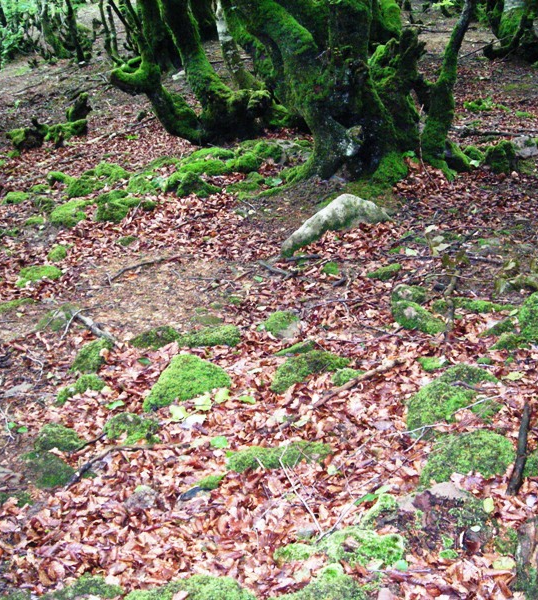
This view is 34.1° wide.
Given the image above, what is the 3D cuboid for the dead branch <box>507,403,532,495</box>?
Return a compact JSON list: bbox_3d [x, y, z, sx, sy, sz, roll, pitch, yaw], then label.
[{"bbox_3d":[0.908,0.514,3.152,0.032,0.032,0.743,7,20,18],"label":"dead branch"}]

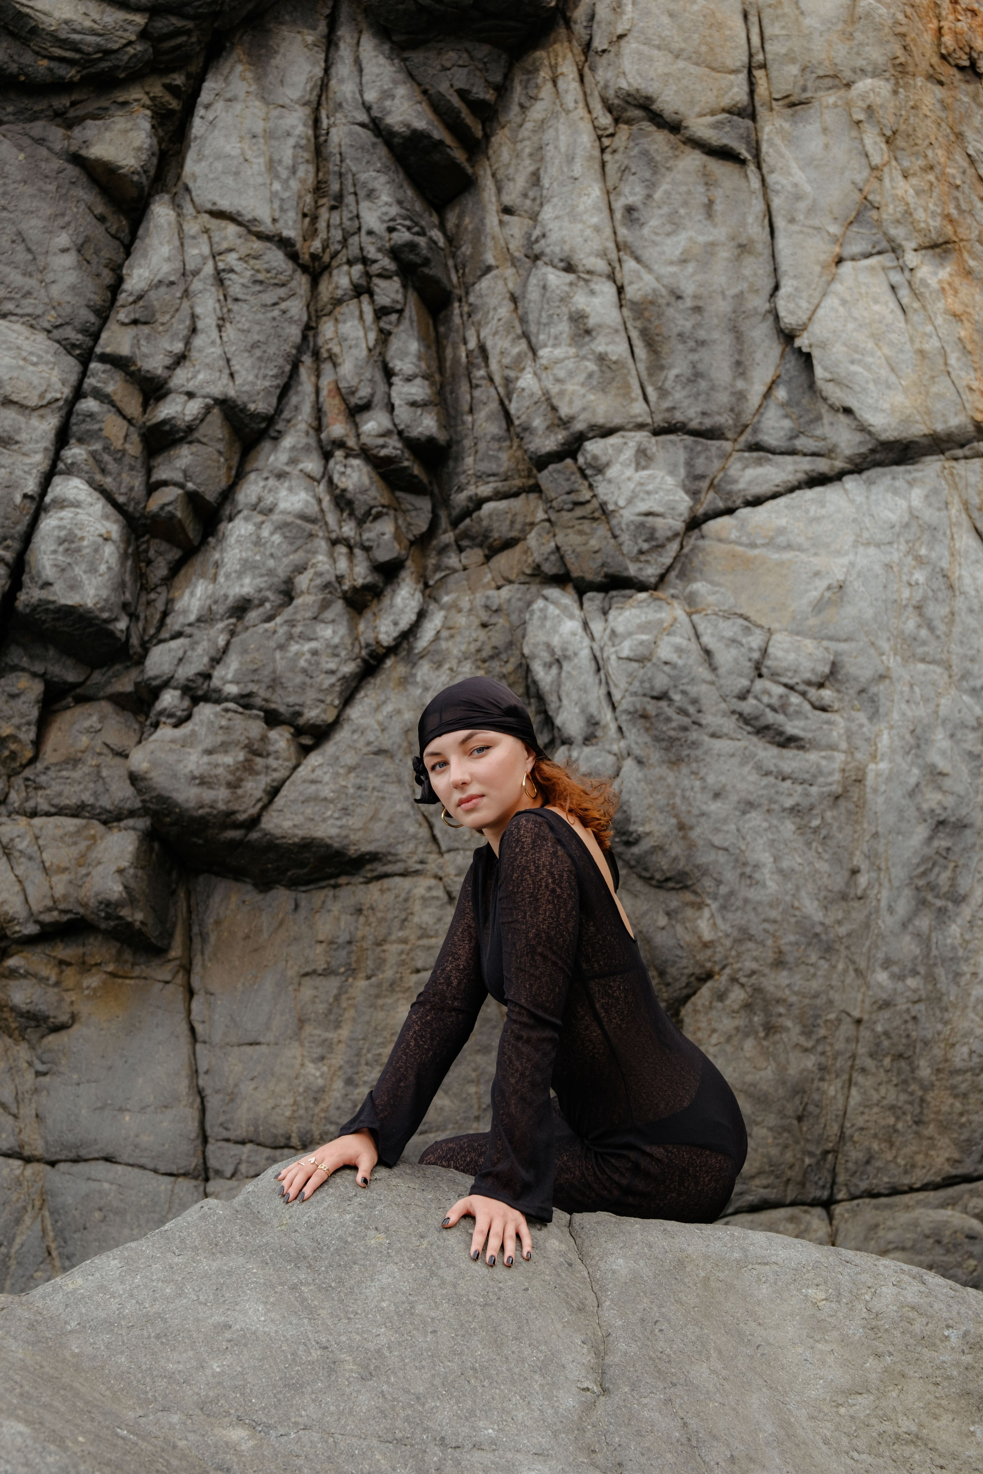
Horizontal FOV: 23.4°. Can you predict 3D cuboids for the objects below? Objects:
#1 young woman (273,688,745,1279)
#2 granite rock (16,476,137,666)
[{"bbox_3d":[0.030,0.335,3.540,0.710,0.880,0.500,0,0,-14],"label":"young woman"},{"bbox_3d":[-1.010,-0.400,5.800,0.300,0.450,0.320,0,0,-6],"label":"granite rock"}]

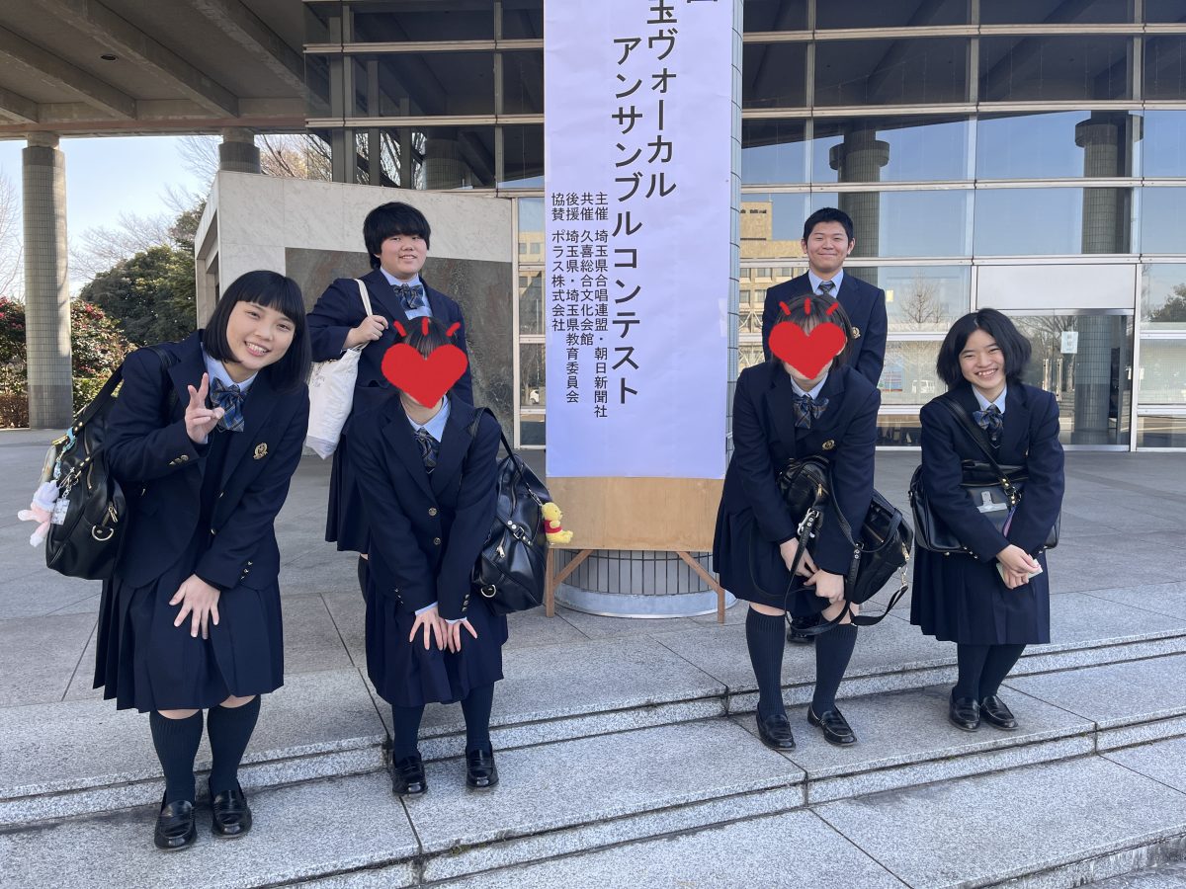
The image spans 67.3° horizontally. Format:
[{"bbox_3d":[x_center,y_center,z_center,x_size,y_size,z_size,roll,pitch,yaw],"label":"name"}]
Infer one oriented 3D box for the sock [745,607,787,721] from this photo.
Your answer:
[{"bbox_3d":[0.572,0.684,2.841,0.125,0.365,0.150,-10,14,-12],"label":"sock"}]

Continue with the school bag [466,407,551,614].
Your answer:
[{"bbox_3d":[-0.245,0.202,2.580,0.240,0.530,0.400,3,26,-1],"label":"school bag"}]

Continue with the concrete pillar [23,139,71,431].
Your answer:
[{"bbox_3d":[-13.060,-3.837,21.305,1.050,6.919,1.050,0,4,0],"label":"concrete pillar"}]

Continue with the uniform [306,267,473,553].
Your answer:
[{"bbox_3d":[-0.671,-0.114,2.970,0.550,0.970,0.360,-1,4,-14],"label":"uniform"}]

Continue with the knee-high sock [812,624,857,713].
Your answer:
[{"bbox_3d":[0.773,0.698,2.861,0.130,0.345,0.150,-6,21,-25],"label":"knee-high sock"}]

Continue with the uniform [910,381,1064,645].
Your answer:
[{"bbox_3d":[1.286,0.217,2.939,0.450,0.832,0.440,1,4,13],"label":"uniform"}]

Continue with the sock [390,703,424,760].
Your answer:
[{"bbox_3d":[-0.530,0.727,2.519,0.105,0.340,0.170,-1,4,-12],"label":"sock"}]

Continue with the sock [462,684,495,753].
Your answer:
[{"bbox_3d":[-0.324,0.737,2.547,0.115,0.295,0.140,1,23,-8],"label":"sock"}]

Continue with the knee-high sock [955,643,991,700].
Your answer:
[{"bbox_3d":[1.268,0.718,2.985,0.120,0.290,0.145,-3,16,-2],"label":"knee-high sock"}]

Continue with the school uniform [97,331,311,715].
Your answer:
[{"bbox_3d":[-0.966,0.185,2.240,0.500,0.900,0.450,-2,8,-18],"label":"school uniform"}]

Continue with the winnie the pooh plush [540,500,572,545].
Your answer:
[{"bbox_3d":[-0.104,0.225,2.569,0.095,0.125,0.075,1,4,10],"label":"winnie the pooh plush"}]

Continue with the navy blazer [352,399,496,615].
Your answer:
[{"bbox_3d":[-0.460,0.151,2.444,0.420,0.565,0.460,-1,4,-12],"label":"navy blazer"}]

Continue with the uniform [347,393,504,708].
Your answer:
[{"bbox_3d":[-0.466,0.272,2.491,0.430,0.824,0.520,-1,4,-12],"label":"uniform"}]

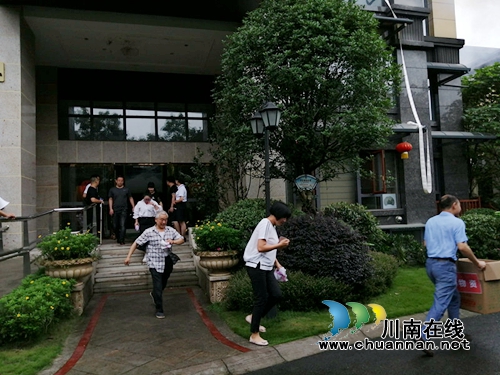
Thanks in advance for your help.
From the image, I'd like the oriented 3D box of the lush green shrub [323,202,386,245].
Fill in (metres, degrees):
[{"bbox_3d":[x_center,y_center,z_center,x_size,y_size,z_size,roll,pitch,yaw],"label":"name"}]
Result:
[{"bbox_3d":[2.211,1.057,8.100,1.450,1.250,1.350,-3,-3,17],"label":"lush green shrub"}]

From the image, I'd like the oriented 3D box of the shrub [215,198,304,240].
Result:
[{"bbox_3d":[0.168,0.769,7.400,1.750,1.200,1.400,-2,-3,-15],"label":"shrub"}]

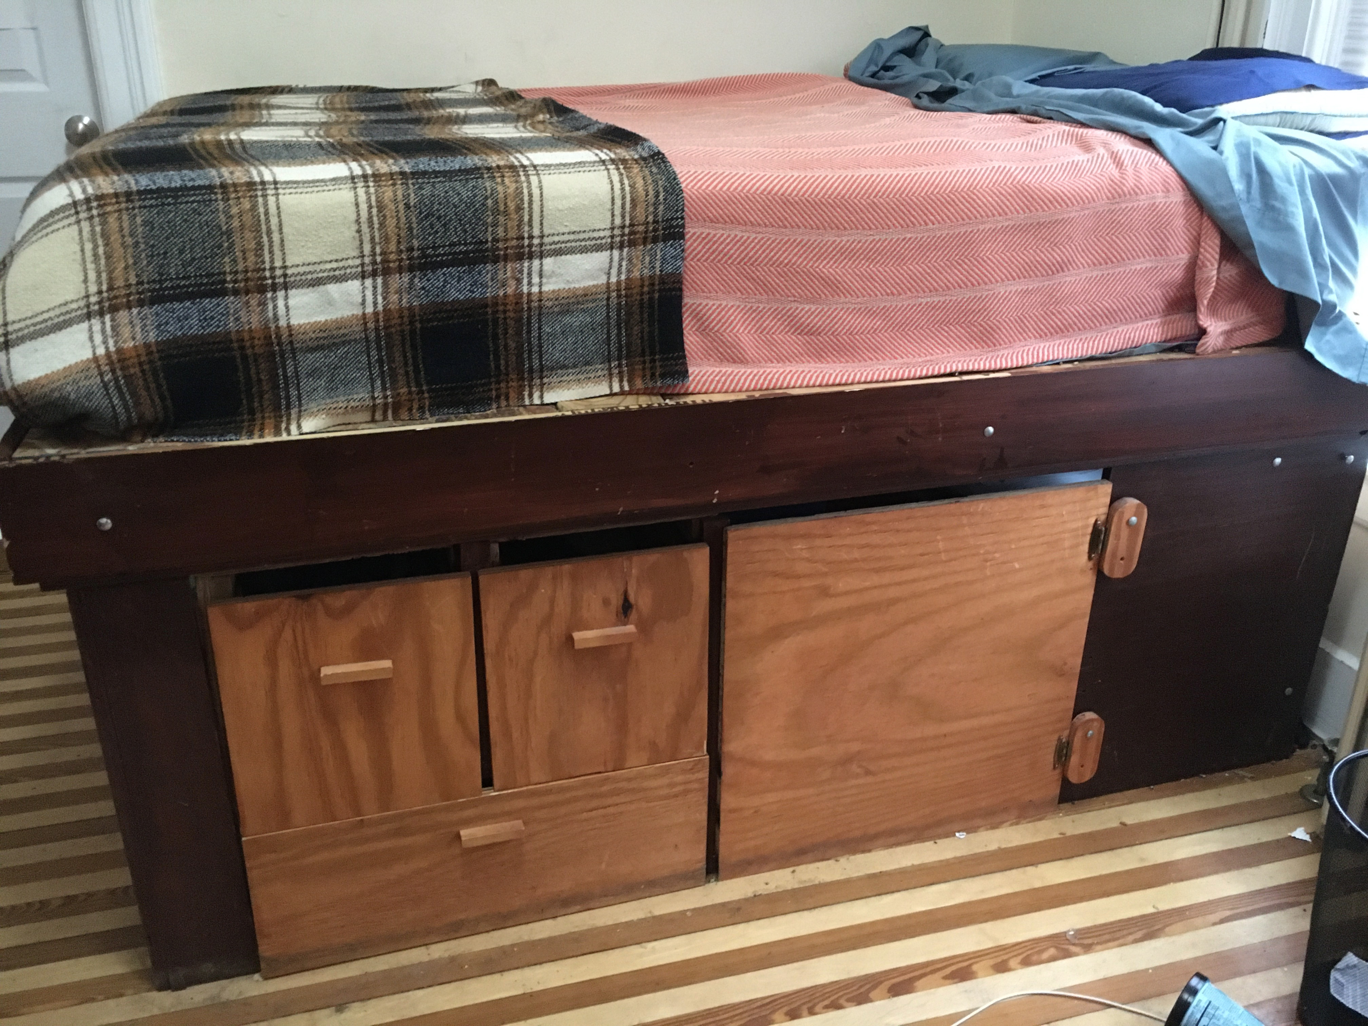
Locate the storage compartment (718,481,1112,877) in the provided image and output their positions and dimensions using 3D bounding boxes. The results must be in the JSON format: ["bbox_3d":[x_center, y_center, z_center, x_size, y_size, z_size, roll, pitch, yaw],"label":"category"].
[{"bbox_3d":[0.334,0.244,1.700,0.600,0.567,0.020,-6,23,-17],"label":"storage compartment"}]

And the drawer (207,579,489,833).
[{"bbox_3d":[-0.408,0.240,1.420,0.301,0.327,0.040,-6,23,-17],"label":"drawer"}]

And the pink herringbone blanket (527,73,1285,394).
[{"bbox_3d":[-0.055,-0.579,2.106,1.884,0.350,1.343,-6,23,-17],"label":"pink herringbone blanket"}]

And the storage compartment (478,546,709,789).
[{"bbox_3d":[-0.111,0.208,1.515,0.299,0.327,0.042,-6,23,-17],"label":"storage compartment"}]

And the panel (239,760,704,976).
[{"bbox_3d":[-0.261,0.477,1.571,0.622,0.222,0.040,-6,23,-17],"label":"panel"}]

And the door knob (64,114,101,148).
[{"bbox_3d":[-1.108,-0.703,2.110,0.056,0.056,0.062,-6,23,-17],"label":"door knob"}]

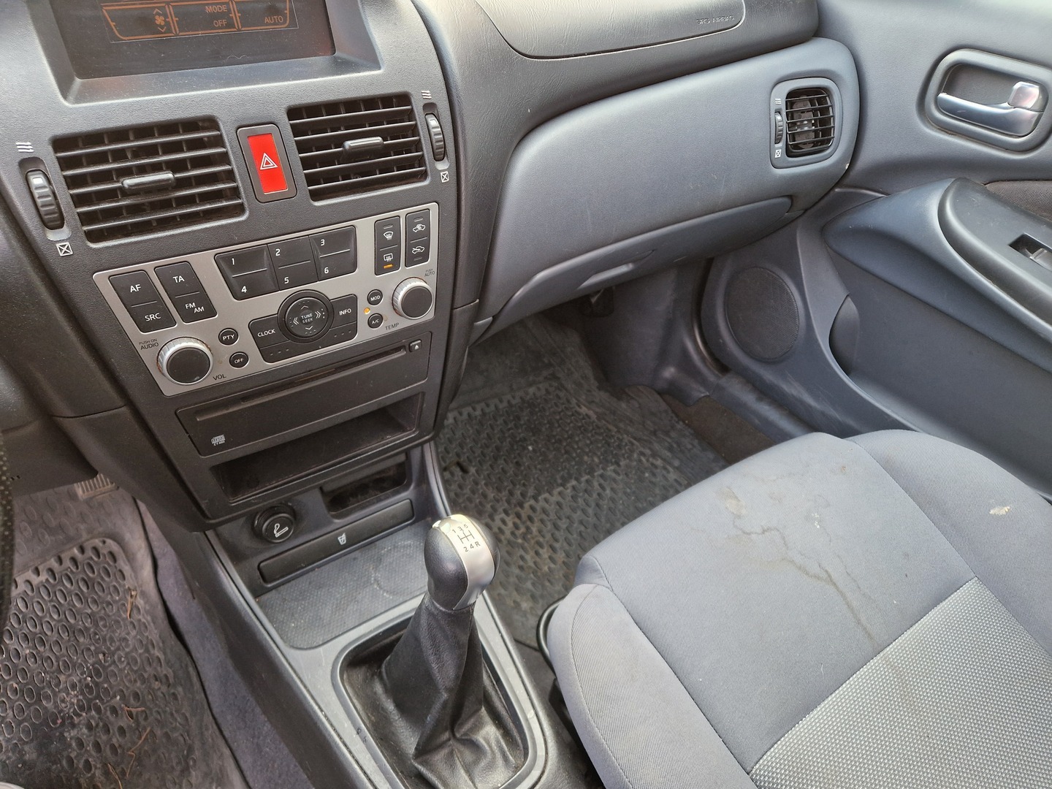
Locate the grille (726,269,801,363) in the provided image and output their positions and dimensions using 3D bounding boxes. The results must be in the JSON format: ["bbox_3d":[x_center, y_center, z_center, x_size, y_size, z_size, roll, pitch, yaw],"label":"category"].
[{"bbox_3d":[0.360,-0.125,1.072,0.015,0.148,0.148,-20,42,-27],"label":"grille"}]

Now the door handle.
[{"bbox_3d":[0.472,-0.297,0.709,0.027,0.047,0.107,-20,42,-27],"label":"door handle"}]

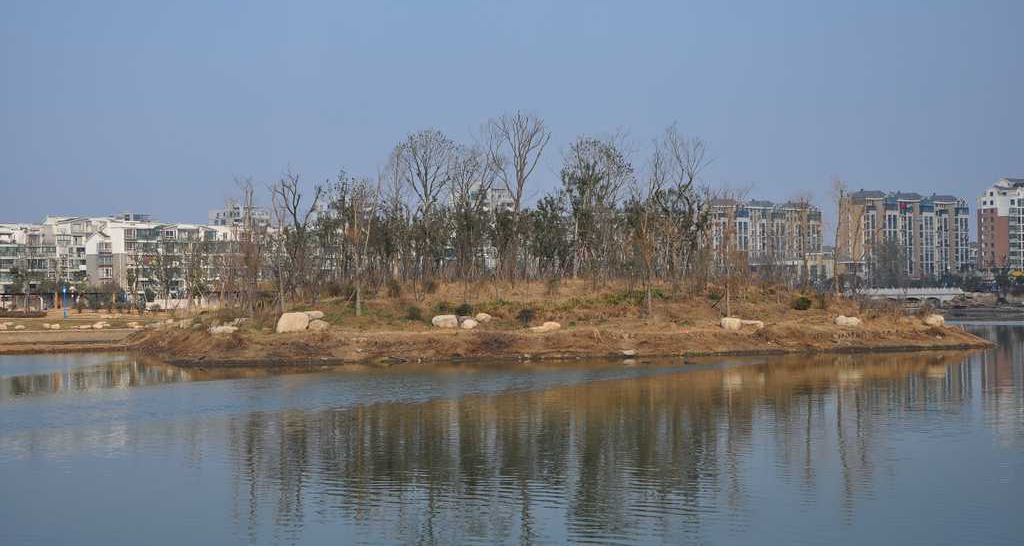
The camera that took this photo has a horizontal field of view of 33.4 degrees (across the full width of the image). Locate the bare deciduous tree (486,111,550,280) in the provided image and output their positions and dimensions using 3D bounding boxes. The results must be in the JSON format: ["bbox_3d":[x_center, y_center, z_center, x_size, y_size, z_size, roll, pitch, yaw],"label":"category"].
[{"bbox_3d":[0.410,-4.880,108.000,4.060,10.770,4.060,-1,-1,0],"label":"bare deciduous tree"}]

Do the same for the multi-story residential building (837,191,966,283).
[{"bbox_3d":[148.680,-12.260,646.050,57.760,36.070,14.030,0,-1,-35],"label":"multi-story residential building"}]

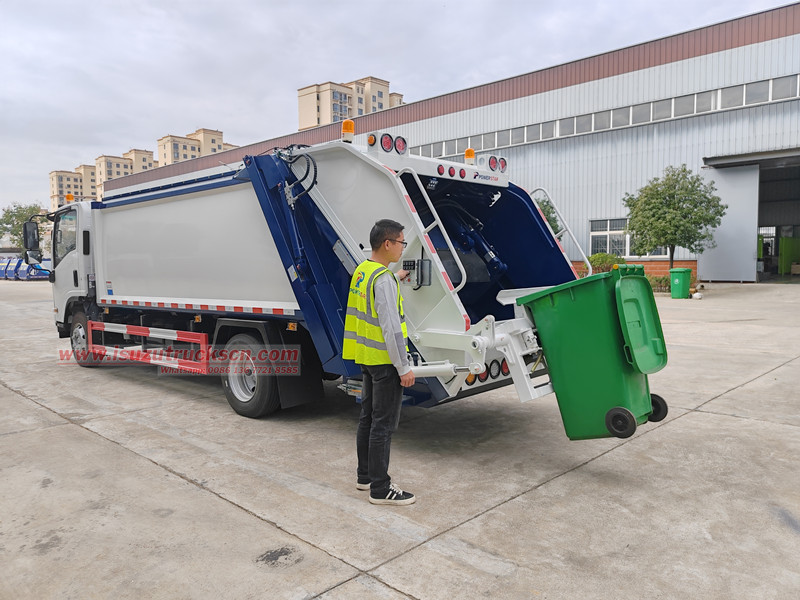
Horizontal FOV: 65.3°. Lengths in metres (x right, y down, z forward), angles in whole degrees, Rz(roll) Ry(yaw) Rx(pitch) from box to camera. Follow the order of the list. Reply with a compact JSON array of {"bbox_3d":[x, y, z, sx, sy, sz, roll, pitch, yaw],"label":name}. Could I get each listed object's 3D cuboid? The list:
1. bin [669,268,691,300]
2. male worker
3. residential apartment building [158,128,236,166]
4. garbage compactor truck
[{"bbox_3d":[9.442,-0.558,20.971,0.540,1.010,0.640,3,6,45],"label":"bin"},{"bbox_3d":[-0.122,0.367,3.989,0.450,1.730,0.520,-3,4,-27],"label":"male worker"},{"bbox_3d":[-67.367,-34.517,217.533,13.000,44.500,29.000,3,5,42],"label":"residential apartment building"},{"bbox_3d":[-1.388,-0.275,7.160,8.600,2.560,2.350,3,5,42],"label":"garbage compactor truck"}]

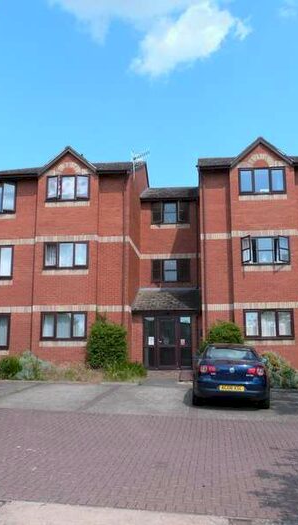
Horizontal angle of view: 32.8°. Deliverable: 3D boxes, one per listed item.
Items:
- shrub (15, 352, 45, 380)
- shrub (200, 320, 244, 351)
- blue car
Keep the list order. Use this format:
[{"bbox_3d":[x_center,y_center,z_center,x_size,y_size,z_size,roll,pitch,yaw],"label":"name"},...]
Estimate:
[{"bbox_3d":[-4.009,3.464,17.104,1.000,0.960,0.900,-1,-11,7],"label":"shrub"},{"bbox_3d":[2.438,3.035,17.084,1.450,2.090,1.300,-1,-11,7],"label":"shrub"},{"bbox_3d":[2.140,2.880,13.226,1.810,1.440,4.400,1,-9,8],"label":"blue car"}]

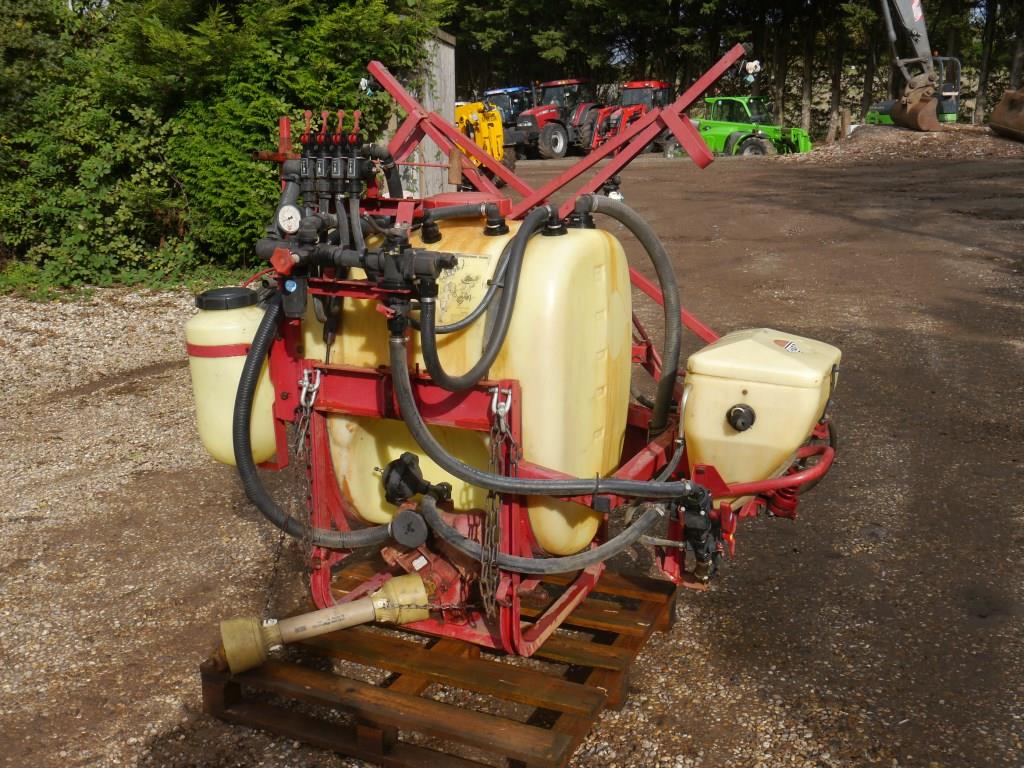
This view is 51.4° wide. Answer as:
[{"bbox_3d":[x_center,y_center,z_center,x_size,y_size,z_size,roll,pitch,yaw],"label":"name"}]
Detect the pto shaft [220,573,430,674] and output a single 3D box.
[{"bbox_3d":[-0.534,0.685,3.064,0.611,0.147,0.147,-12,16,-14],"label":"pto shaft"}]

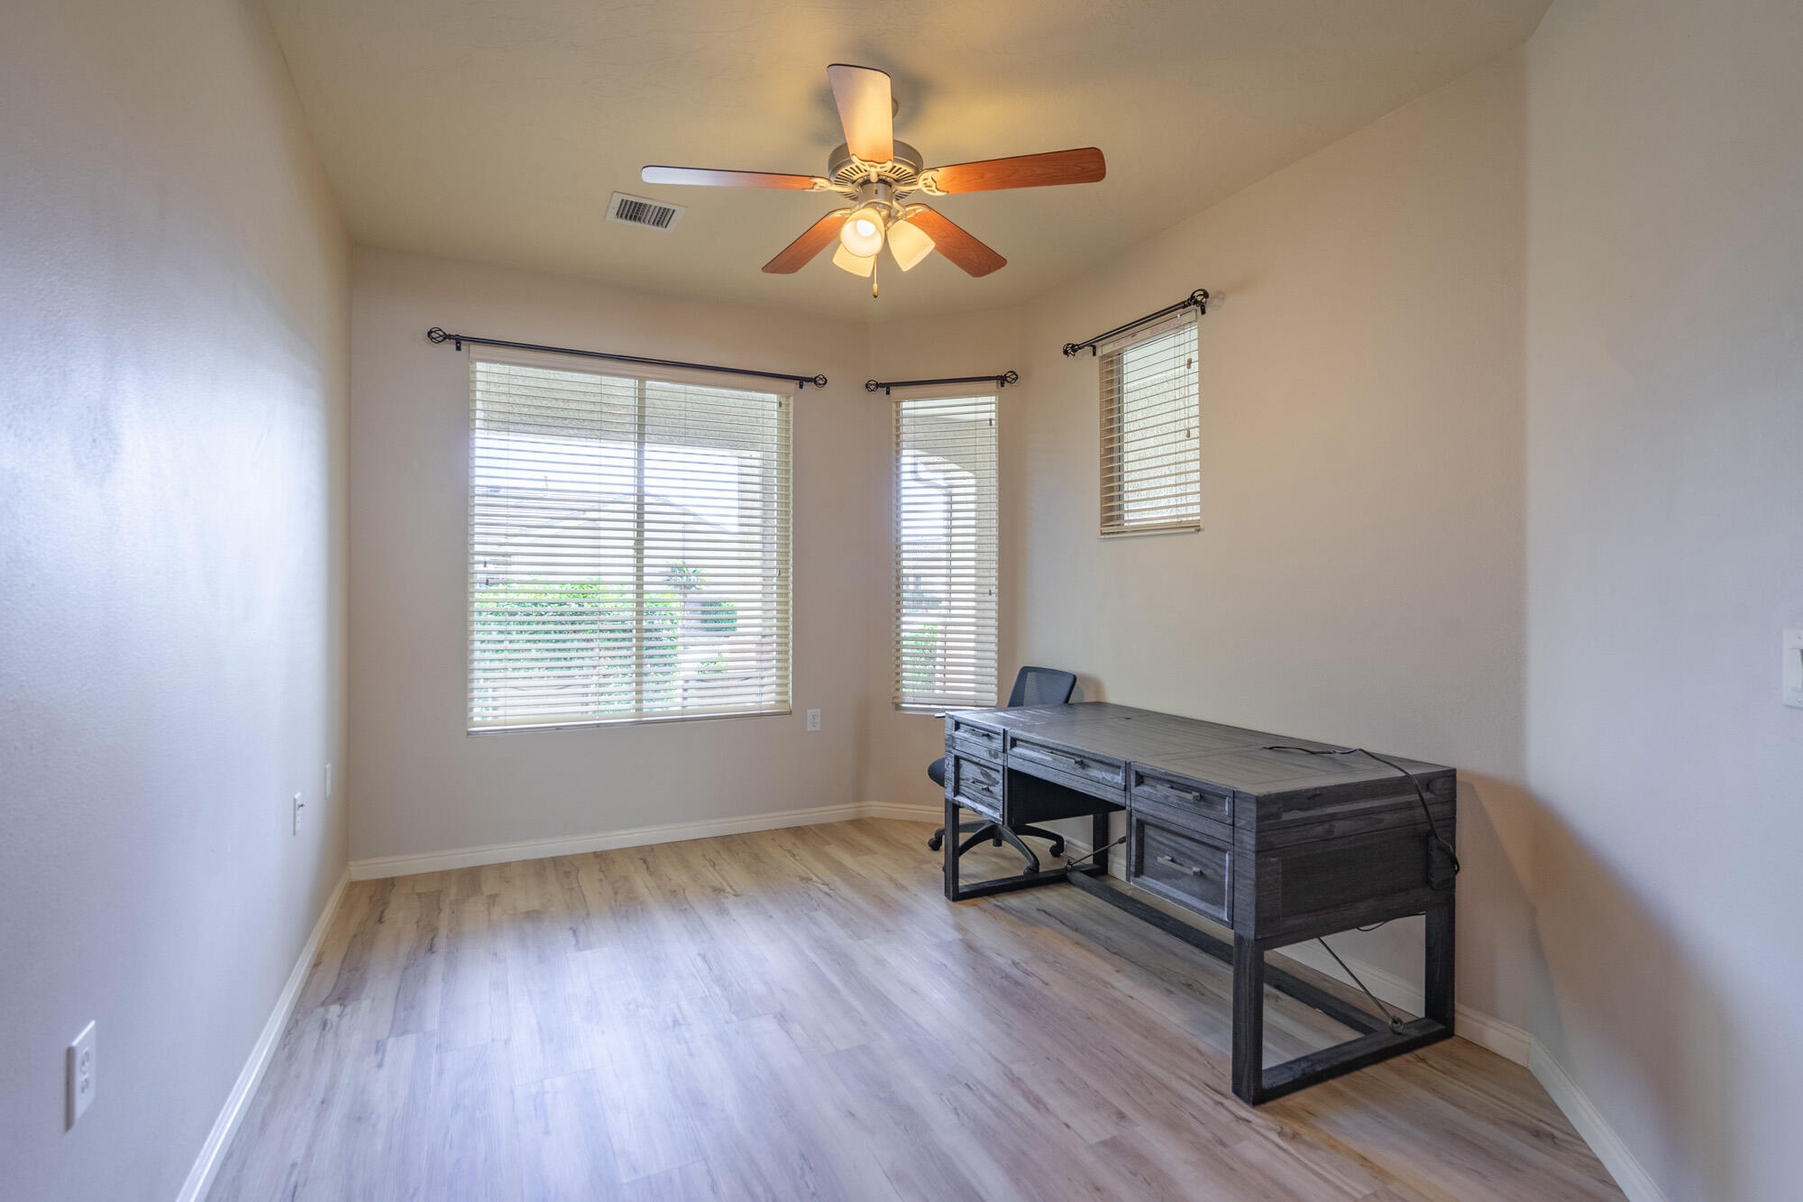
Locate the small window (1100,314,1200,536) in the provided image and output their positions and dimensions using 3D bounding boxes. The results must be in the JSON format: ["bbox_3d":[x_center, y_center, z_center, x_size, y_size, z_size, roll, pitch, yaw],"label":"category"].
[{"bbox_3d":[1.031,-0.695,3.352,0.080,0.850,0.571,0,0,-27],"label":"small window"}]

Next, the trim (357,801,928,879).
[{"bbox_3d":[-1.064,1.160,3.874,2.718,0.085,0.337,0,0,-26],"label":"trim"}]

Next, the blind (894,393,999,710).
[{"bbox_3d":[0.245,-0.258,4.348,0.590,1.730,0.060,0,0,18],"label":"blind"}]

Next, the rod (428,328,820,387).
[{"bbox_3d":[-1.234,-1.153,3.897,1.851,0.090,0.110,0,0,-26],"label":"rod"}]

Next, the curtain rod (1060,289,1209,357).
[{"bbox_3d":[0.964,-1.140,3.341,0.110,0.090,0.844,0,0,-27],"label":"curtain rod"}]

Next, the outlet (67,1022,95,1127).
[{"bbox_3d":[-1.195,0.689,1.171,0.008,0.115,0.071,0,0,-27],"label":"outlet"}]

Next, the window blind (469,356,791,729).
[{"bbox_3d":[-1.270,-0.264,3.958,1.528,1.730,0.080,0,0,-26],"label":"window blind"}]

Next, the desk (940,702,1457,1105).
[{"bbox_3d":[0.870,0.841,2.775,0.790,0.752,1.539,0,0,-25],"label":"desk"}]

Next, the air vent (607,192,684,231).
[{"bbox_3d":[-1.007,-1.522,3.155,0.266,0.020,0.252,0,0,-27],"label":"air vent"}]

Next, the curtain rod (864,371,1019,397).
[{"bbox_3d":[0.212,-1.148,4.283,0.843,0.090,0.110,0,0,18],"label":"curtain rod"}]

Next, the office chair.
[{"bbox_3d":[0.440,0.766,3.752,0.640,0.890,0.620,0,0,-21],"label":"office chair"}]

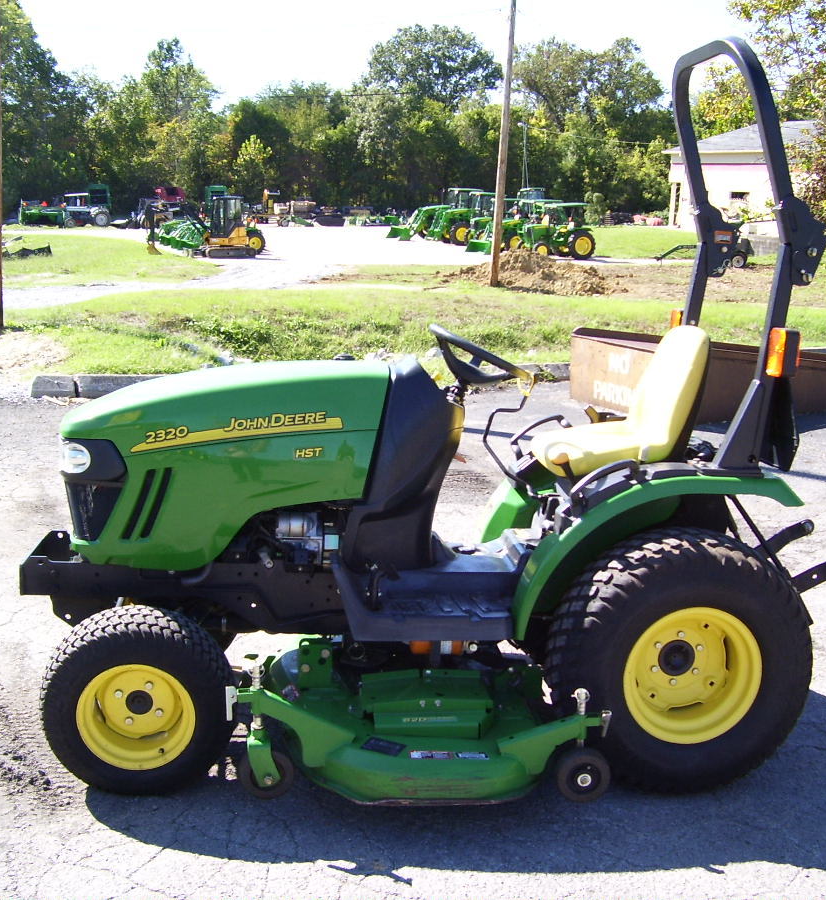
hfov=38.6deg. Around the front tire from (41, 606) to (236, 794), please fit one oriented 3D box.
[{"bbox_3d":[-0.801,0.729,3.474,0.534,0.534,0.280,1,10,-7],"label":"front tire"}]

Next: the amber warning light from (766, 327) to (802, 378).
[{"bbox_3d":[1.094,-0.291,3.480,0.095,0.140,0.100,1,10,-7],"label":"amber warning light"}]

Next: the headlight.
[{"bbox_3d":[-1.019,0.023,3.570,0.100,0.105,0.120,-1,11,-21],"label":"headlight"}]

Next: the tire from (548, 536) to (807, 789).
[{"bbox_3d":[0.815,0.644,3.645,0.780,0.780,0.336,1,10,-7],"label":"tire"}]

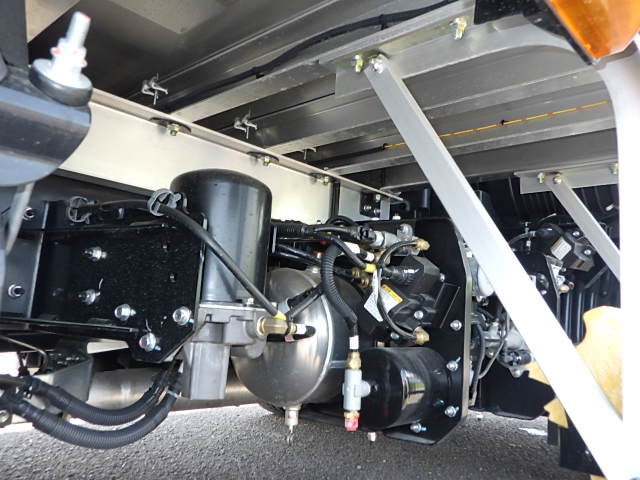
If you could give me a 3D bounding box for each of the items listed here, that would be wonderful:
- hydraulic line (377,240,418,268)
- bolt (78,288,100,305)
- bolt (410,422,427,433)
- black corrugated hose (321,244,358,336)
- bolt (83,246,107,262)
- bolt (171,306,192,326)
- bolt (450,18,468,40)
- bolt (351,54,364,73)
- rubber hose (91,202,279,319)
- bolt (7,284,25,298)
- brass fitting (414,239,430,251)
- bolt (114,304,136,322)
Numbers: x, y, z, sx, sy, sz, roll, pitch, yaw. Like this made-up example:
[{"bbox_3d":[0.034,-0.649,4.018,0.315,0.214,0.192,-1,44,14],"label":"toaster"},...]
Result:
[{"bbox_3d":[0.159,0.030,1.060,0.070,0.060,0.050,-4,-11,40],"label":"hydraulic line"},{"bbox_3d":[-0.331,0.081,0.737,0.021,0.021,0.022,-4,-11,40],"label":"bolt"},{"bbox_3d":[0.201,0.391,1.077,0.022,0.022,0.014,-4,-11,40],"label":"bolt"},{"bbox_3d":[0.035,0.091,0.930,0.050,0.170,0.050,-4,-11,40],"label":"black corrugated hose"},{"bbox_3d":[-0.347,0.022,0.800,0.023,0.023,0.025,-4,-11,42],"label":"bolt"},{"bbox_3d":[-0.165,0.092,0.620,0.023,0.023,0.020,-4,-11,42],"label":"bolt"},{"bbox_3d":[0.195,-0.294,0.720,0.019,0.028,0.019,-4,-11,42],"label":"bolt"},{"bbox_3d":[0.061,-0.283,0.830,0.018,0.025,0.018,-4,-11,42],"label":"bolt"},{"bbox_3d":[-0.229,0.014,0.719,0.378,0.168,0.081,0,-9,26],"label":"rubber hose"},{"bbox_3d":[-0.498,0.085,0.851,0.021,0.021,0.021,-4,-11,40],"label":"bolt"},{"bbox_3d":[0.214,0.009,1.080,0.028,0.025,0.024,-4,-11,40],"label":"brass fitting"},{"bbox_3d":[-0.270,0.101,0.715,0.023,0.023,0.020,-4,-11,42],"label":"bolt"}]

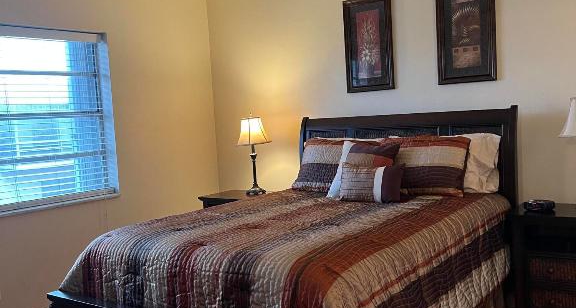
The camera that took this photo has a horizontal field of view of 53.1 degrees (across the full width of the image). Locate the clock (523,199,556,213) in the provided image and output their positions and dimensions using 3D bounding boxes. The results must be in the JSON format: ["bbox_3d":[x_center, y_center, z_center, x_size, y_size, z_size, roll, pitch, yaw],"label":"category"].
[{"bbox_3d":[1.436,0.293,3.295,0.105,0.054,0.160,-6,5,-39],"label":"clock"}]

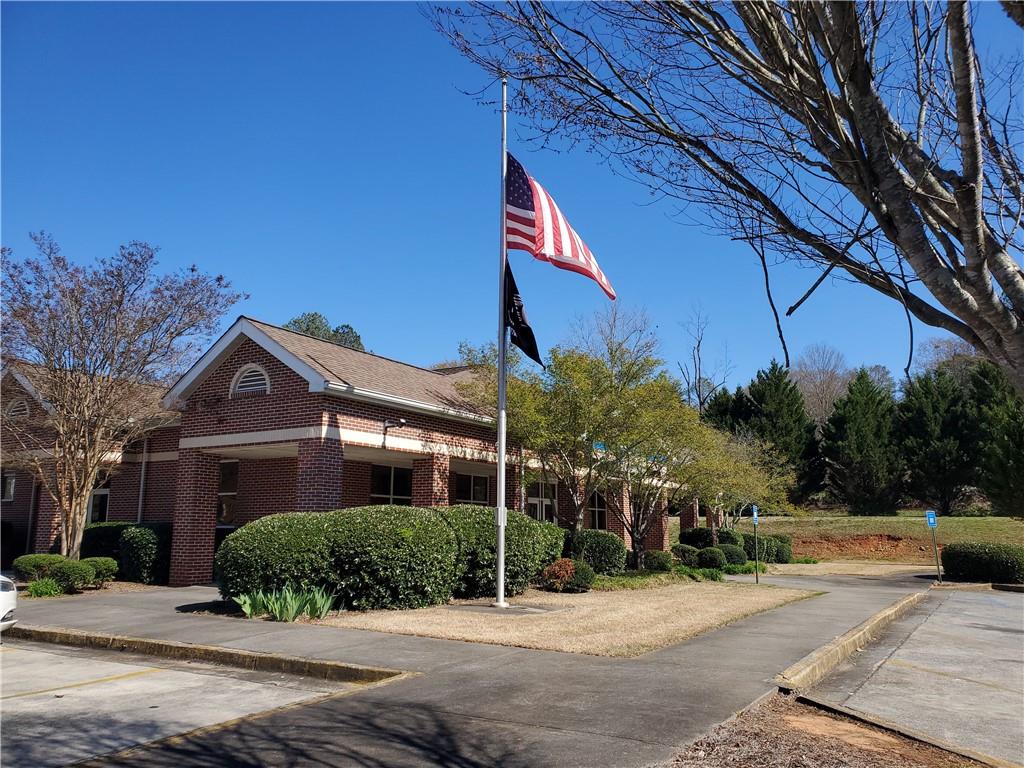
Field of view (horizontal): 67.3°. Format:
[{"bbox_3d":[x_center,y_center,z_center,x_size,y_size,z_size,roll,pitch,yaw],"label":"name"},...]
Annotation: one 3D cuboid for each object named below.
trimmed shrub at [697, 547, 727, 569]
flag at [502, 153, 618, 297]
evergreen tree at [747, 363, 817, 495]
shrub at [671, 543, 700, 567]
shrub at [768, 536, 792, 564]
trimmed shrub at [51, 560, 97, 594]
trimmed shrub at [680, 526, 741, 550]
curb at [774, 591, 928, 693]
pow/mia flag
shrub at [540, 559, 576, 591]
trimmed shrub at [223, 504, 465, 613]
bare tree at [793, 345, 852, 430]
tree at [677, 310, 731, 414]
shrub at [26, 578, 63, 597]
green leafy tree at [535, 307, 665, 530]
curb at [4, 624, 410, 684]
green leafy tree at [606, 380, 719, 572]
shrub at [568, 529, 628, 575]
[{"bbox_3d":[6.603,5.731,25.521,0.980,0.740,0.980,-6,-13,31],"label":"trimmed shrub"},{"bbox_3d":[0.848,-2.799,13.308,2.000,2.710,0.800,-1,-11,4],"label":"flag"},{"bbox_3d":[17.923,3.419,51.953,5.066,10.250,5.066,-6,-13,31],"label":"evergreen tree"},{"bbox_3d":[5.541,5.422,24.430,0.990,0.725,0.990,-2,-11,12],"label":"shrub"},{"bbox_3d":[10.926,6.752,31.297,1.050,1.070,1.050,-6,-12,30],"label":"shrub"},{"bbox_3d":[-8.293,3.654,14.573,0.769,0.600,0.769,6,-12,-28],"label":"trimmed shrub"},{"bbox_3d":[8.511,6.813,32.811,2.100,1.380,2.300,-6,-12,30],"label":"trimmed shrub"},{"bbox_3d":[5.497,3.535,11.384,0.200,0.160,11.439,-7,-13,32],"label":"curb"},{"bbox_3d":[0.201,-1.165,12.886,0.720,1.860,0.300,4,-11,-20],"label":"pow/mia flag"},{"bbox_3d":[0.991,3.976,16.094,0.720,0.680,0.700,0,-11,0],"label":"shrub"},{"bbox_3d":[-3.040,3.045,13.837,3.800,1.660,2.000,-6,-13,31],"label":"trimmed shrub"},{"bbox_3d":[25.134,3.529,62.458,5.400,14.200,5.400,-4,-12,22],"label":"bare tree"},{"bbox_3d":[15.125,1.764,61.505,4.318,16.181,4.318,-6,-13,31],"label":"tree"},{"bbox_3d":[-8.393,3.658,13.813,0.581,0.331,0.551,6,-12,-30],"label":"shrub"},{"bbox_3d":[2.447,1.460,21.508,3.700,7.380,3.700,-1,-11,6],"label":"green leafy tree"},{"bbox_3d":[-4.017,3.173,9.100,6.878,0.160,0.170,-6,-12,29],"label":"curb"},{"bbox_3d":[4.448,2.599,23.016,3.400,5.750,3.300,0,-11,0],"label":"green leafy tree"},{"bbox_3d":[2.240,4.332,19.833,1.511,1.165,1.465,-1,-11,6],"label":"shrub"}]

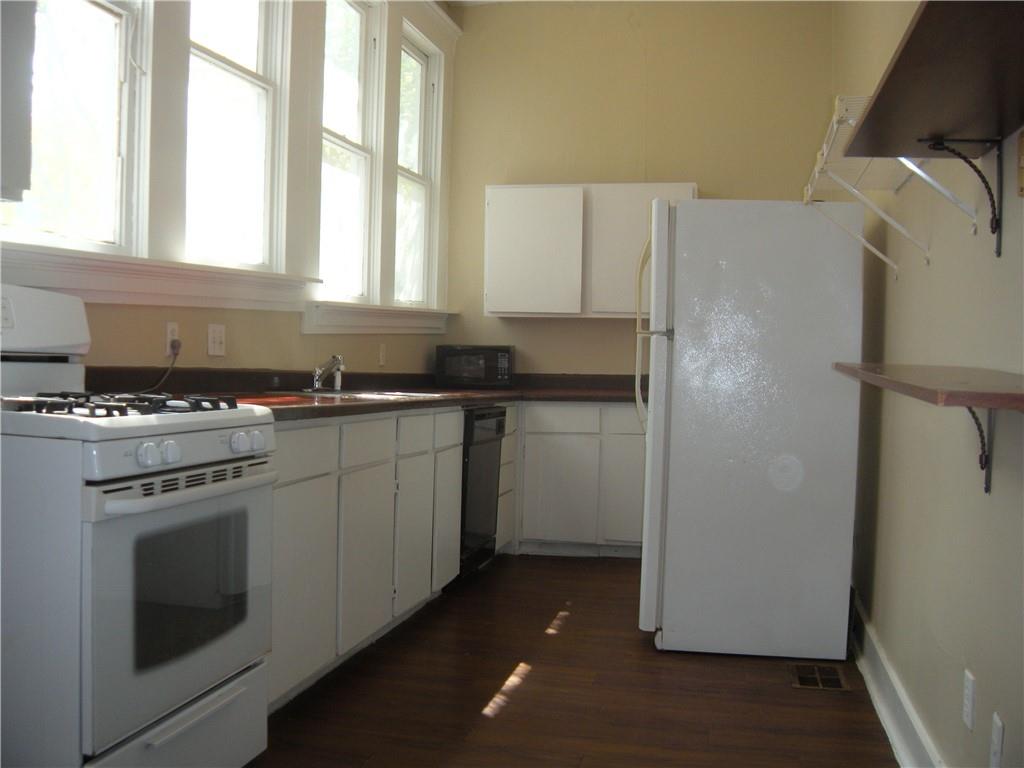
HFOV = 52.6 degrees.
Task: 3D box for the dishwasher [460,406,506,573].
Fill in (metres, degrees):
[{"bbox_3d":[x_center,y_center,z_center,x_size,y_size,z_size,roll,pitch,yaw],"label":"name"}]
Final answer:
[{"bbox_3d":[-0.414,0.531,5.210,0.600,0.860,0.610,2,1,11],"label":"dishwasher"}]

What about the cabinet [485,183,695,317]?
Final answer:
[{"bbox_3d":[0.477,-0.781,6.208,1.220,0.760,0.320,2,1,9],"label":"cabinet"}]

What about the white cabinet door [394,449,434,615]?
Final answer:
[{"bbox_3d":[-0.411,0.609,4.300,0.022,0.621,0.467,2,1,14],"label":"white cabinet door"}]

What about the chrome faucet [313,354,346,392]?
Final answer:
[{"bbox_3d":[-0.761,-0.048,4.330,0.150,0.155,0.100,2,1,10],"label":"chrome faucet"}]

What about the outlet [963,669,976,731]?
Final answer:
[{"bbox_3d":[0.954,0.658,2.160,0.010,0.115,0.072,2,1,12],"label":"outlet"}]

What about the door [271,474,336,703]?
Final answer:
[{"bbox_3d":[-0.663,0.617,3.270,0.022,0.628,0.520,2,1,14],"label":"door"}]

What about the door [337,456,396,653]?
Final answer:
[{"bbox_3d":[-0.534,0.614,3.797,0.022,0.616,0.528,2,1,14],"label":"door"}]

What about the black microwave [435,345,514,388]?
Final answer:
[{"bbox_3d":[-0.206,-0.097,6.164,0.445,0.255,0.330,2,1,7],"label":"black microwave"}]

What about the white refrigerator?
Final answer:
[{"bbox_3d":[0.888,0.165,4.180,0.790,1.680,0.750,2,1,6],"label":"white refrigerator"}]

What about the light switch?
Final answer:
[{"bbox_3d":[-1.073,-0.158,3.760,0.010,0.115,0.116,2,1,12],"label":"light switch"}]

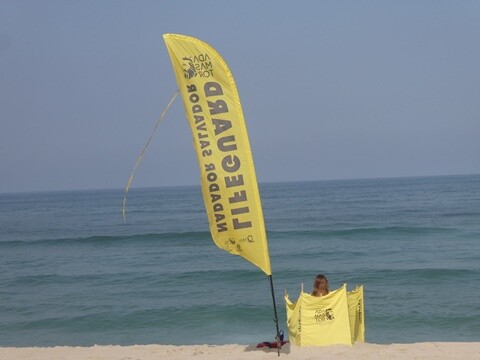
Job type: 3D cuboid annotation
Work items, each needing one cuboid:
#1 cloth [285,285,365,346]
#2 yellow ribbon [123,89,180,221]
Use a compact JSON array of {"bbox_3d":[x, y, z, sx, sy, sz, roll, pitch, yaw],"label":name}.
[{"bbox_3d":[1.250,1.974,15.000,1.100,0.880,0.750,-2,0,7],"label":"cloth"},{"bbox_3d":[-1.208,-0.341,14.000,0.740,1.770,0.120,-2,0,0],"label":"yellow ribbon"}]

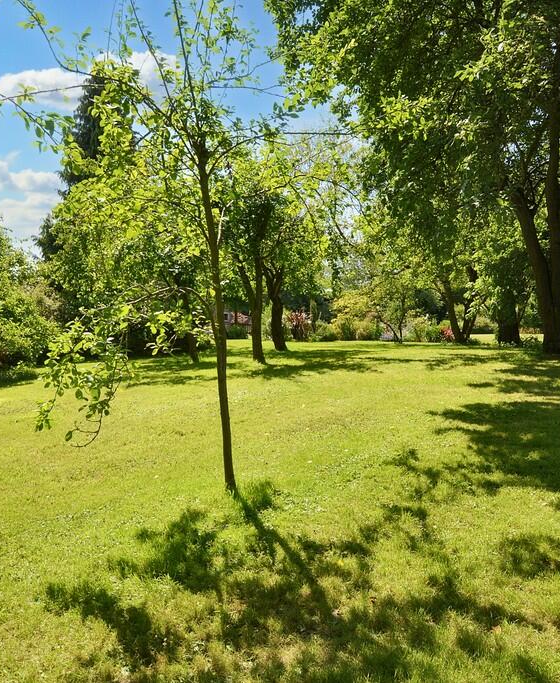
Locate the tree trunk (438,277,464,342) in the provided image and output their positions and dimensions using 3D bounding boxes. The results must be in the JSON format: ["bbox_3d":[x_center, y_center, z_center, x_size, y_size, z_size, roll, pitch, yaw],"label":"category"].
[{"bbox_3d":[6.029,-1.107,19.000,0.914,2.355,0.500,-1,2,0],"label":"tree trunk"}]

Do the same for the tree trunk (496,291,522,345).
[{"bbox_3d":[7.431,-0.761,17.500,0.842,1.781,0.750,-1,2,0],"label":"tree trunk"}]

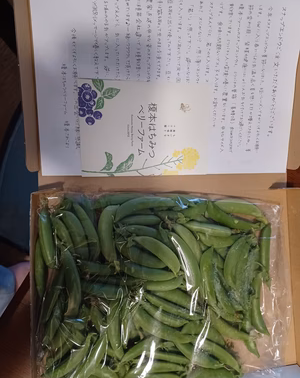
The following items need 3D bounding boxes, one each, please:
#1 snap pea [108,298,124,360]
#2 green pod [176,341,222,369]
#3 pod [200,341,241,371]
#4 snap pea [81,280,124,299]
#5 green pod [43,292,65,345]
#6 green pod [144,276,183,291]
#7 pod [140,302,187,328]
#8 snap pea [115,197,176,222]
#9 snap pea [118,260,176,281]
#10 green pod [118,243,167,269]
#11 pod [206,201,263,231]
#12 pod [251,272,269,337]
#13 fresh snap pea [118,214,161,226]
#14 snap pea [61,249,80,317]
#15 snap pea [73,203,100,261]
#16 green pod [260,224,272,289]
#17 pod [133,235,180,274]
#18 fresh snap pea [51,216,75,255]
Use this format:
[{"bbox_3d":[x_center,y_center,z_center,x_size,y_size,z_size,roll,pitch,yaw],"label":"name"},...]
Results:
[{"bbox_3d":[-0.038,0.152,0.315,0.015,0.014,0.067,-4,86,-9],"label":"snap pea"},{"bbox_3d":[0.054,0.189,0.327,0.064,0.014,0.019,39,81,-4],"label":"green pod"},{"bbox_3d":[0.087,0.198,0.348,0.067,0.013,0.018,37,86,3],"label":"pod"},{"bbox_3d":[-0.055,0.117,0.332,0.053,0.013,0.017,5,86,0],"label":"snap pea"},{"bbox_3d":[-0.110,0.148,0.328,0.014,0.013,0.062,15,86,1],"label":"green pod"},{"bbox_3d":[0.016,0.107,0.321,0.043,0.013,0.013,-6,87,-10],"label":"green pod"},{"bbox_3d":[0.016,0.146,0.333,0.060,0.015,0.015,22,86,2],"label":"pod"},{"bbox_3d":[-0.007,0.020,0.358,0.080,0.013,0.022,-13,86,-1],"label":"snap pea"},{"bbox_3d":[-0.002,0.093,0.316,0.062,0.013,0.016,14,84,-9],"label":"snap pea"},{"bbox_3d":[-0.007,0.083,0.356,0.062,0.013,0.021,15,86,1],"label":"green pod"},{"bbox_3d":[0.099,0.037,0.345,0.076,0.014,0.019,25,83,-6],"label":"pod"},{"bbox_3d":[0.127,0.133,0.335,0.015,0.013,0.073,-7,86,0],"label":"pod"},{"bbox_3d":[-0.013,0.036,0.334,0.050,0.014,0.012,-3,86,0],"label":"fresh snap pea"},{"bbox_3d":[-0.095,0.114,0.351,0.022,0.014,0.080,-4,85,0],"label":"snap pea"},{"bbox_3d":[-0.068,0.046,0.319,0.017,0.014,0.069,-18,89,-9],"label":"snap pea"},{"bbox_3d":[0.141,0.081,0.352,0.013,0.015,0.078,3,86,-8],"label":"green pod"},{"bbox_3d":[0.012,0.076,0.350,0.070,0.013,0.018,41,87,3],"label":"pod"},{"bbox_3d":[-0.101,0.053,0.334,0.016,0.014,0.050,-25,87,-2],"label":"fresh snap pea"}]

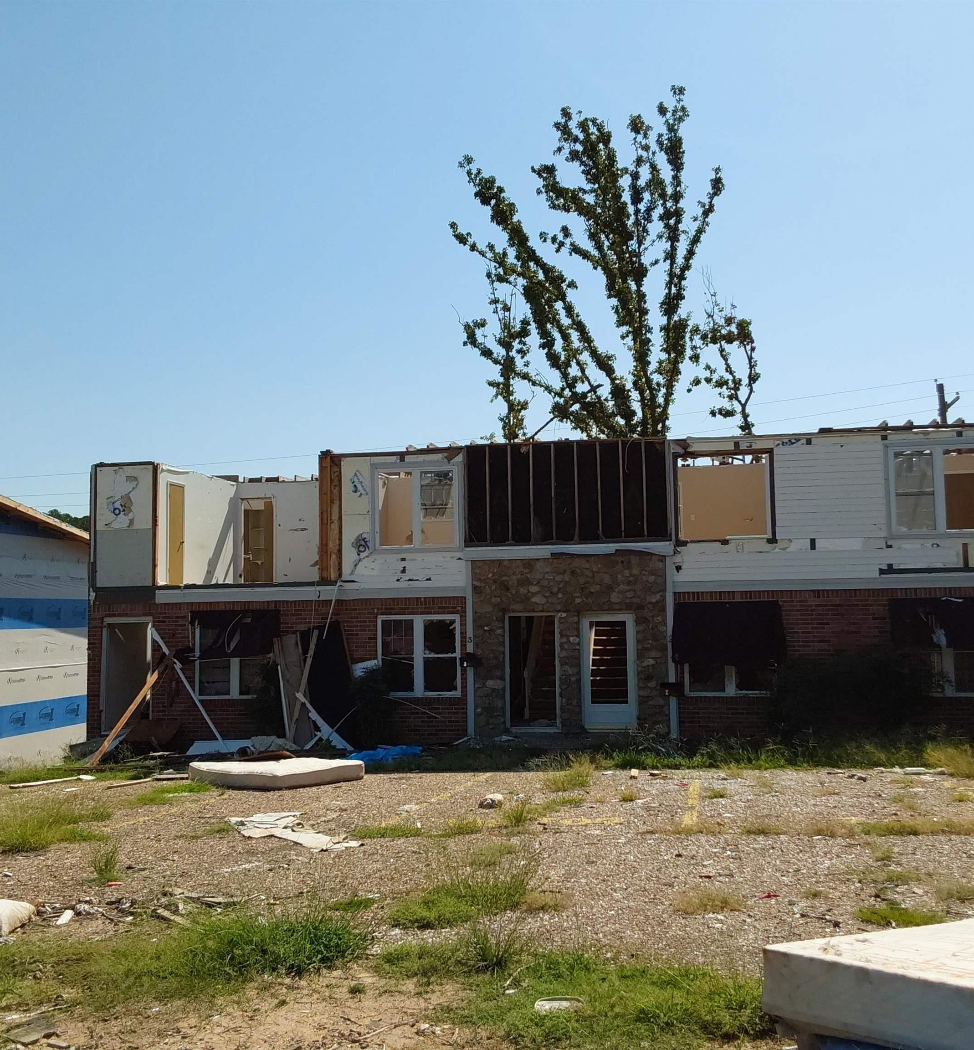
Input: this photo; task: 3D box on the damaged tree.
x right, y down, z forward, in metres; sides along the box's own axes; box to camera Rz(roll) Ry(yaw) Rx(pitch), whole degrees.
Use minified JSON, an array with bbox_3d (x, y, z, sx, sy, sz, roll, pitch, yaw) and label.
[{"bbox_3d":[3.574,-4.192,33.901,9.233,18.492,8.494,-1,-4,0],"label":"damaged tree"}]

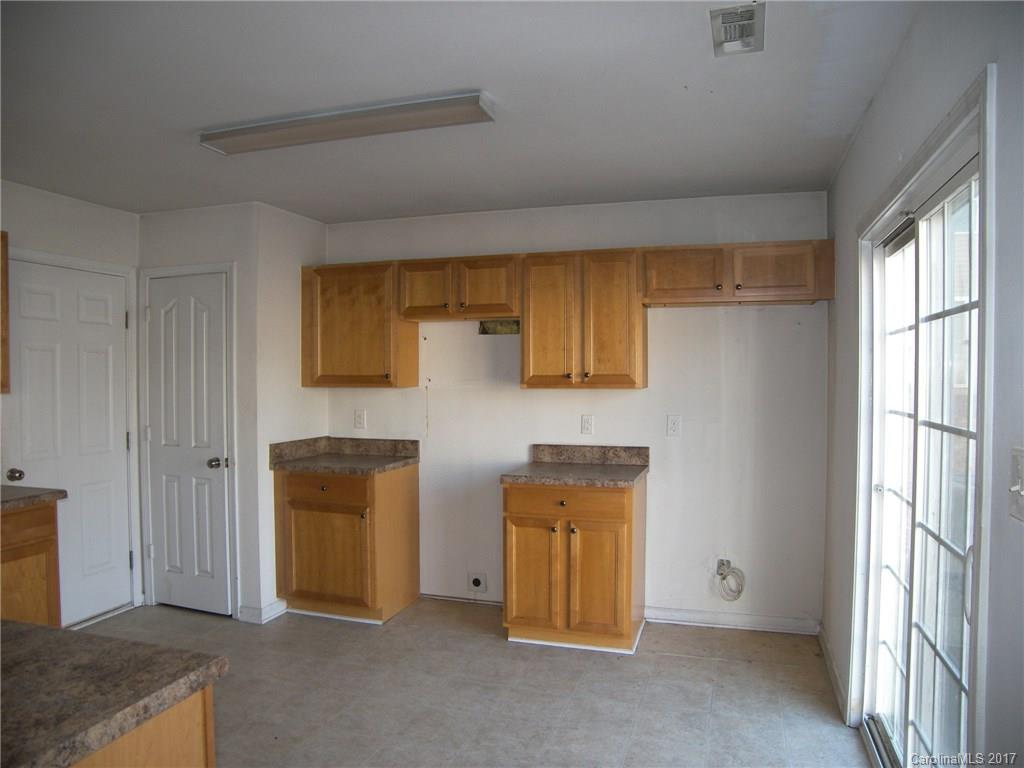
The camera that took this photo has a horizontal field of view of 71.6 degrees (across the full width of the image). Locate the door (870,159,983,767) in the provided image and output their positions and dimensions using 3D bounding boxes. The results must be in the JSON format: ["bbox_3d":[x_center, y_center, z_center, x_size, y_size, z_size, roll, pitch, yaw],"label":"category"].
[{"bbox_3d":[1.221,0.441,2.108,0.095,1.970,1.500,0,1,17],"label":"door"}]

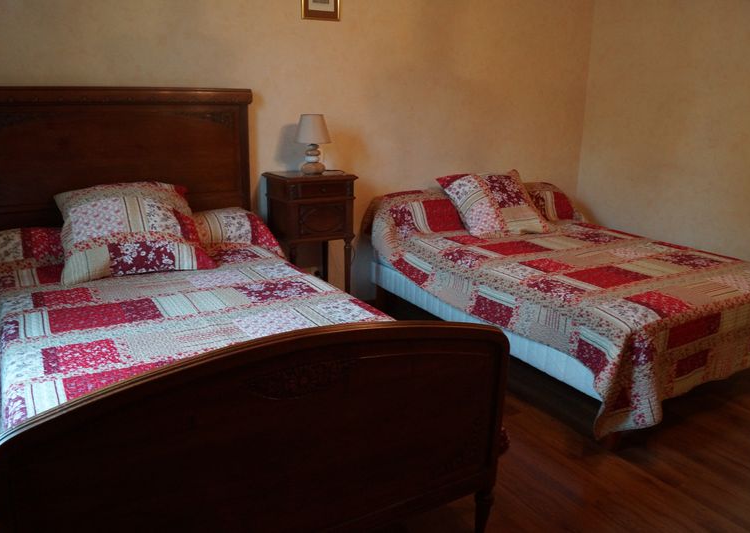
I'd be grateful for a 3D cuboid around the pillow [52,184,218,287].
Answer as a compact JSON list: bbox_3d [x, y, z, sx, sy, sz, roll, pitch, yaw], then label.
[{"bbox_3d":[-1.109,-0.187,2.748,0.610,0.470,0.200,-8,-17,-28],"label":"pillow"}]

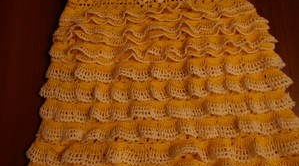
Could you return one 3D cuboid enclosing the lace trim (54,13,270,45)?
[{"bbox_3d":[0.017,-0.088,0.538,0.345,0.022,0.040,-3,79,4],"label":"lace trim"}]

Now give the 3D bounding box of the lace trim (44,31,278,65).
[{"bbox_3d":[0.017,-0.056,0.532,0.358,0.022,0.041,-3,79,4],"label":"lace trim"}]

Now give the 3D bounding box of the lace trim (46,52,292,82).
[{"bbox_3d":[0.020,-0.025,0.525,0.371,0.020,0.038,-2,79,4],"label":"lace trim"}]

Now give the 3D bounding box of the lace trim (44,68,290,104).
[{"bbox_3d":[0.021,0.006,0.519,0.388,0.020,0.039,-3,79,4],"label":"lace trim"}]

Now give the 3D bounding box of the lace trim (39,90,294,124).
[{"bbox_3d":[0.021,0.037,0.513,0.388,0.020,0.040,-3,79,4],"label":"lace trim"}]

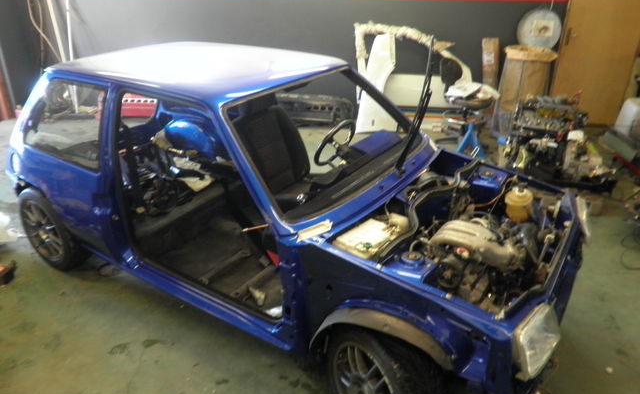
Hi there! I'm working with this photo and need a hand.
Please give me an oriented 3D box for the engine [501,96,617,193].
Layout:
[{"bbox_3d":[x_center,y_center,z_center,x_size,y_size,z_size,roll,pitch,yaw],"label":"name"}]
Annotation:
[{"bbox_3d":[2.121,-0.495,4.225,0.900,0.650,0.520,14,30,27],"label":"engine"}]

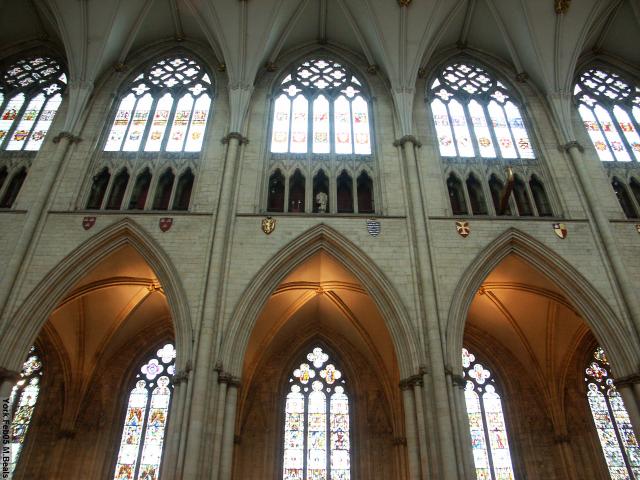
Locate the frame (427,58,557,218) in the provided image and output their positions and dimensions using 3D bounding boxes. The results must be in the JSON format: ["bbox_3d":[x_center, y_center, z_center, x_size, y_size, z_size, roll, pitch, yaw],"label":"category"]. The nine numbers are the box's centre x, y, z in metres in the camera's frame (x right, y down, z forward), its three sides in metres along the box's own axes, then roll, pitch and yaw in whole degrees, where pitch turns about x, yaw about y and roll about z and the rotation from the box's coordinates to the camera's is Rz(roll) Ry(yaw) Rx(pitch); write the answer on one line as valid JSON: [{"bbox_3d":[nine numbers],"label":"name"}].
[{"bbox_3d":[7.900,-5.525,25.499,5.100,11.000,0.600,1,-35,-1],"label":"frame"}]

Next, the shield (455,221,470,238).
[{"bbox_3d":[5.815,-0.426,20.980,0.580,0.820,0.150,1,-35,-1],"label":"shield"}]

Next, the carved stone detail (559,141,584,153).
[{"bbox_3d":[11.511,-4.248,23.648,1.150,0.450,0.550,1,-35,-1],"label":"carved stone detail"}]

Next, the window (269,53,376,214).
[{"bbox_3d":[0.079,-5.522,25.386,4.950,10.900,0.500,1,-35,-1],"label":"window"}]

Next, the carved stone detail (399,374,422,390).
[{"bbox_3d":[3.125,4.877,17.779,0.850,0.450,0.850,1,-35,-1],"label":"carved stone detail"}]

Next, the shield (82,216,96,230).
[{"bbox_3d":[-9.203,-0.660,20.697,0.550,0.700,0.150,1,-35,-1],"label":"shield"}]

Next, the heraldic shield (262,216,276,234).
[{"bbox_3d":[-2.033,-0.564,20.843,0.560,0.840,0.150,1,-35,-1],"label":"heraldic shield"}]

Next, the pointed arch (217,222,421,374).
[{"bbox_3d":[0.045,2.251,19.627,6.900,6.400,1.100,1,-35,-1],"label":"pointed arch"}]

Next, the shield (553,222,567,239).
[{"bbox_3d":[9.782,-0.366,21.057,0.550,0.800,0.150,1,-35,-1],"label":"shield"}]

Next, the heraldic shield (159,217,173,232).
[{"bbox_3d":[-6.156,-0.622,20.761,0.550,0.760,0.150,1,-35,-1],"label":"heraldic shield"}]

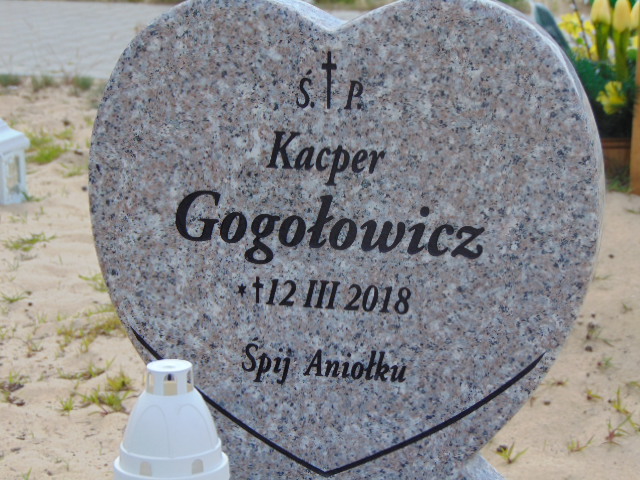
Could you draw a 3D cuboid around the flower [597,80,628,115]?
[{"bbox_3d":[0.498,-0.243,3.400,0.055,0.057,0.042,-2,16,-6],"label":"flower"}]

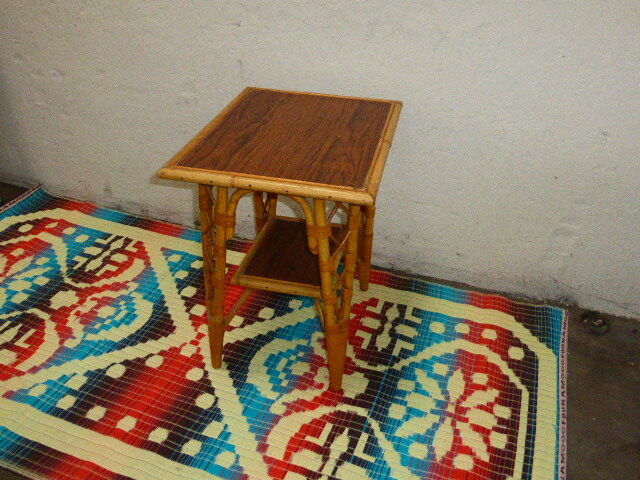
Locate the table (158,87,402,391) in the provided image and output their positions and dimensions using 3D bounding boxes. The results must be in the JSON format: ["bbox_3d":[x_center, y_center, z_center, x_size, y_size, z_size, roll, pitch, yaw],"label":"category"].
[{"bbox_3d":[-0.056,-0.006,1.422,0.415,0.569,0.527,8,33,10],"label":"table"}]

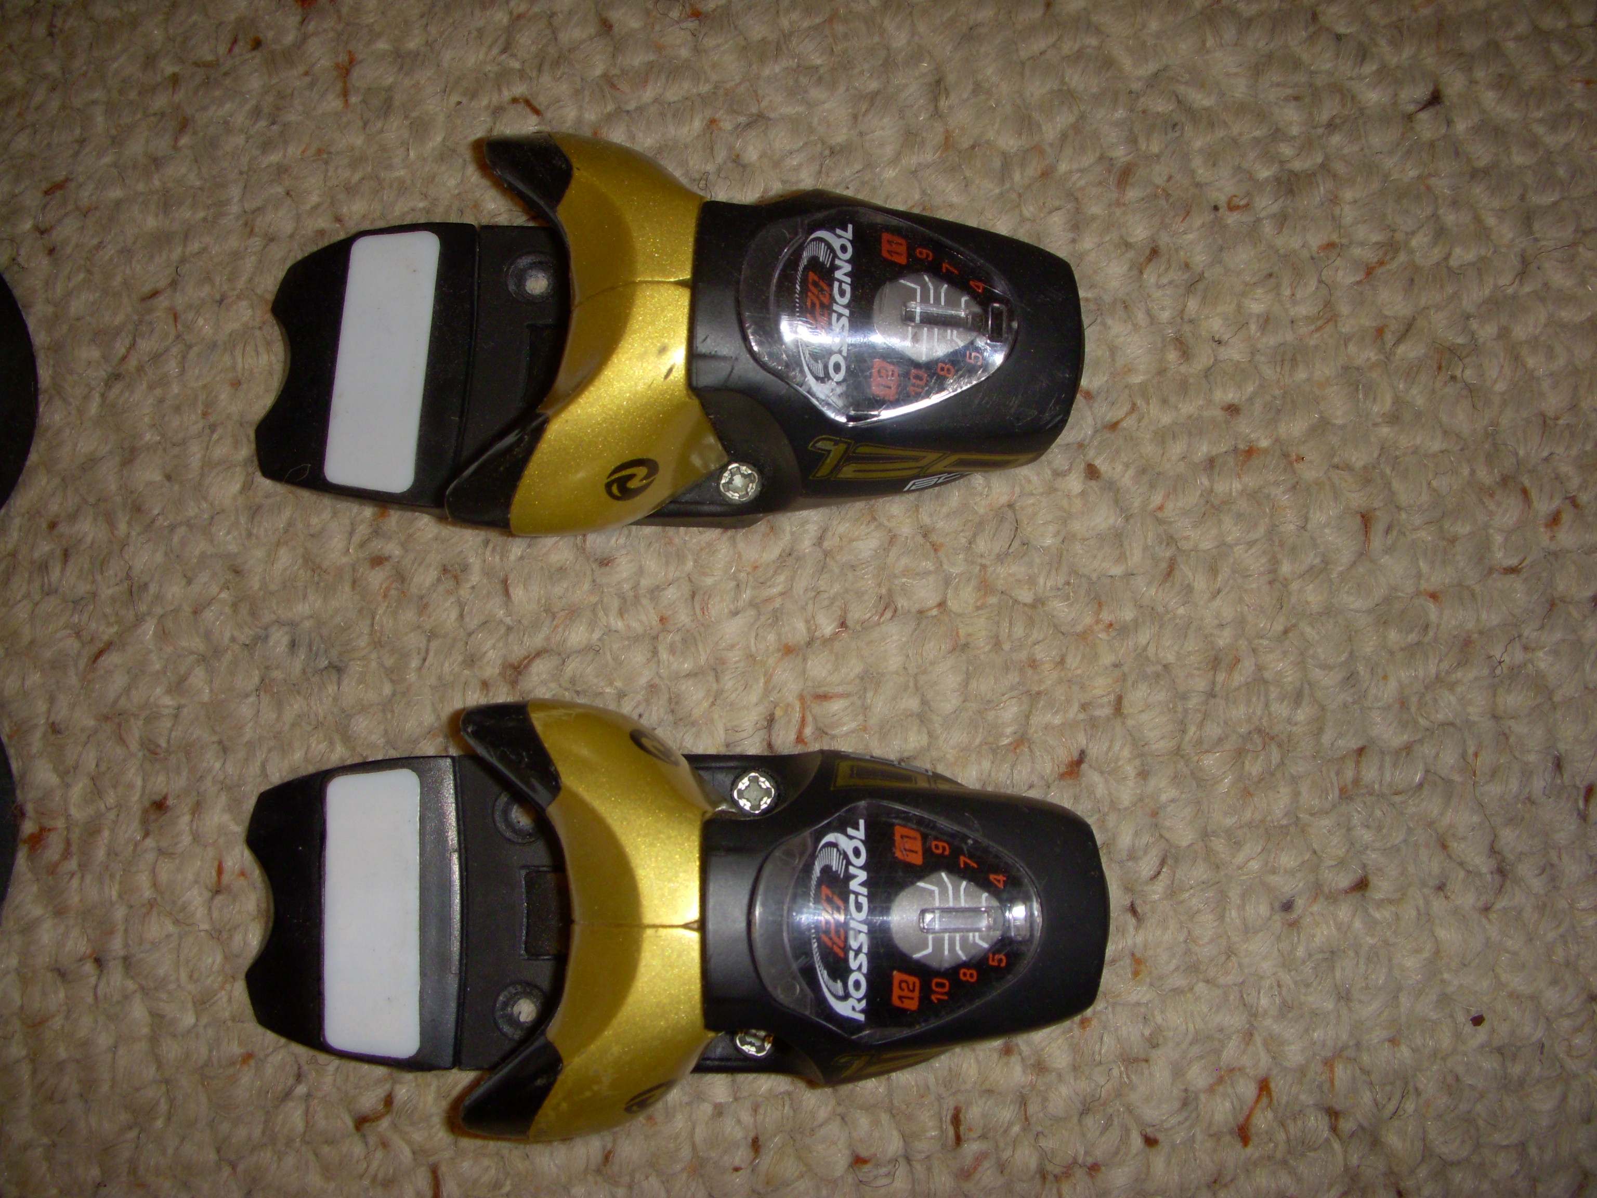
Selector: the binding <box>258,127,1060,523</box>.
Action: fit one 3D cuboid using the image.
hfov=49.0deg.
[{"bbox_3d":[-0.031,-0.049,0.331,0.168,0.057,0.079,3,79,6],"label":"binding"}]

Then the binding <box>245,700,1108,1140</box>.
[{"bbox_3d":[-0.029,0.057,0.316,0.168,0.057,0.079,-1,84,4],"label":"binding"}]

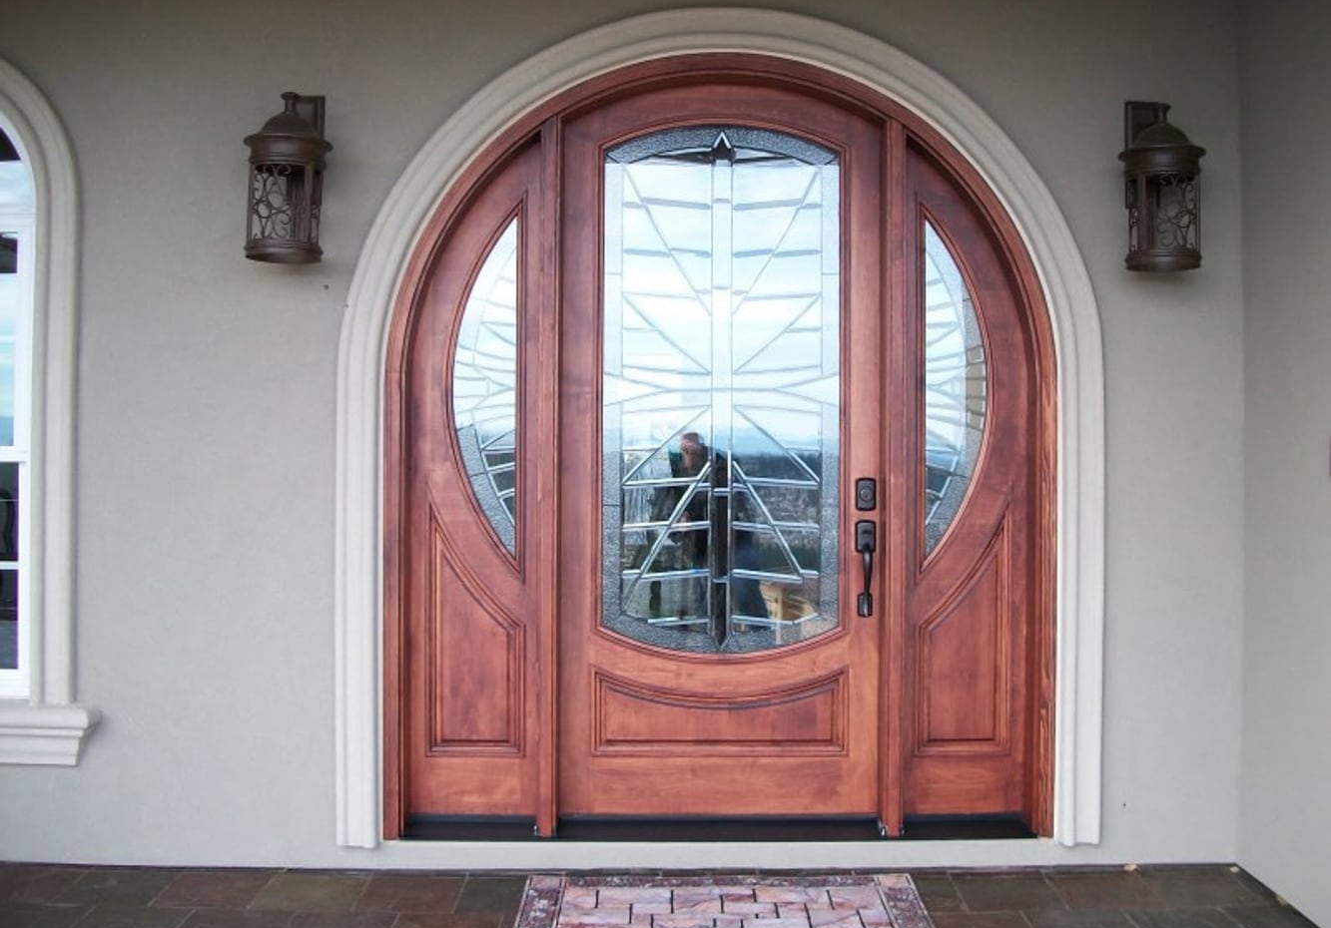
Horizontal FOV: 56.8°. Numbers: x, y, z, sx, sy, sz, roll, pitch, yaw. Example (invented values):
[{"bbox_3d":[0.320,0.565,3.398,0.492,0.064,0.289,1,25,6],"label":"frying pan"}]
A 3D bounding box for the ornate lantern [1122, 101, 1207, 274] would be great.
[{"bbox_3d":[1.562,-0.876,3.882,0.277,0.572,0.325,0,0,-1],"label":"ornate lantern"}]

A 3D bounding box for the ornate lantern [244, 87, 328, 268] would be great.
[{"bbox_3d":[-1.174,-0.893,3.853,0.277,0.572,0.325,0,0,-1],"label":"ornate lantern"}]

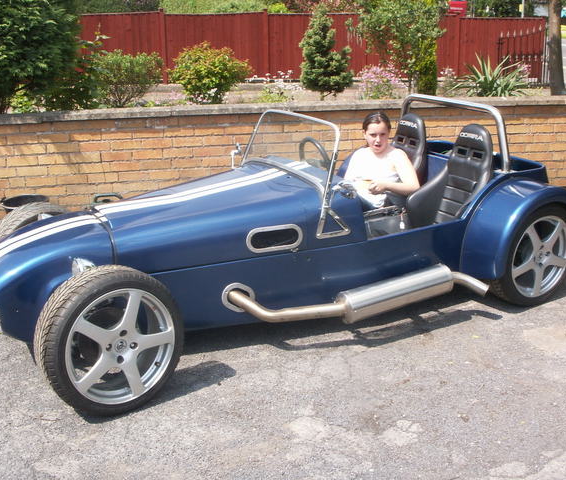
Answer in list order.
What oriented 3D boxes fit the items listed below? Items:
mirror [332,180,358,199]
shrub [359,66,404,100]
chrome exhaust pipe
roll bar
[{"bbox_3d":[0.298,-0.244,3.310,0.090,0.085,0.110,-15,21,-41],"label":"mirror"},{"bbox_3d":[0.941,-1.510,6.600,0.430,0.370,0.420,-4,16,-9],"label":"shrub"},{"bbox_3d":[0.414,0.259,3.394,1.450,0.250,0.220,-9,18,-27],"label":"chrome exhaust pipe"},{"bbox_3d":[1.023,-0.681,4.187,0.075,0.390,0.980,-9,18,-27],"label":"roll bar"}]

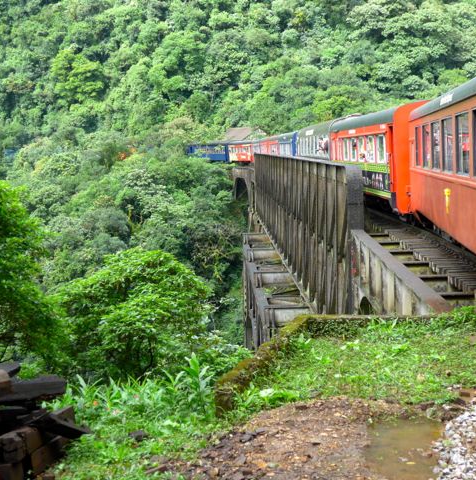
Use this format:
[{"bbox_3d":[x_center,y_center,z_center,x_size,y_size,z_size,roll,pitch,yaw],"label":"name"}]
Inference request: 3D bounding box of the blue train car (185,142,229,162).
[{"bbox_3d":[-3.200,-11.900,128.000,2.800,3.500,15.000,-3,6,-23],"label":"blue train car"}]

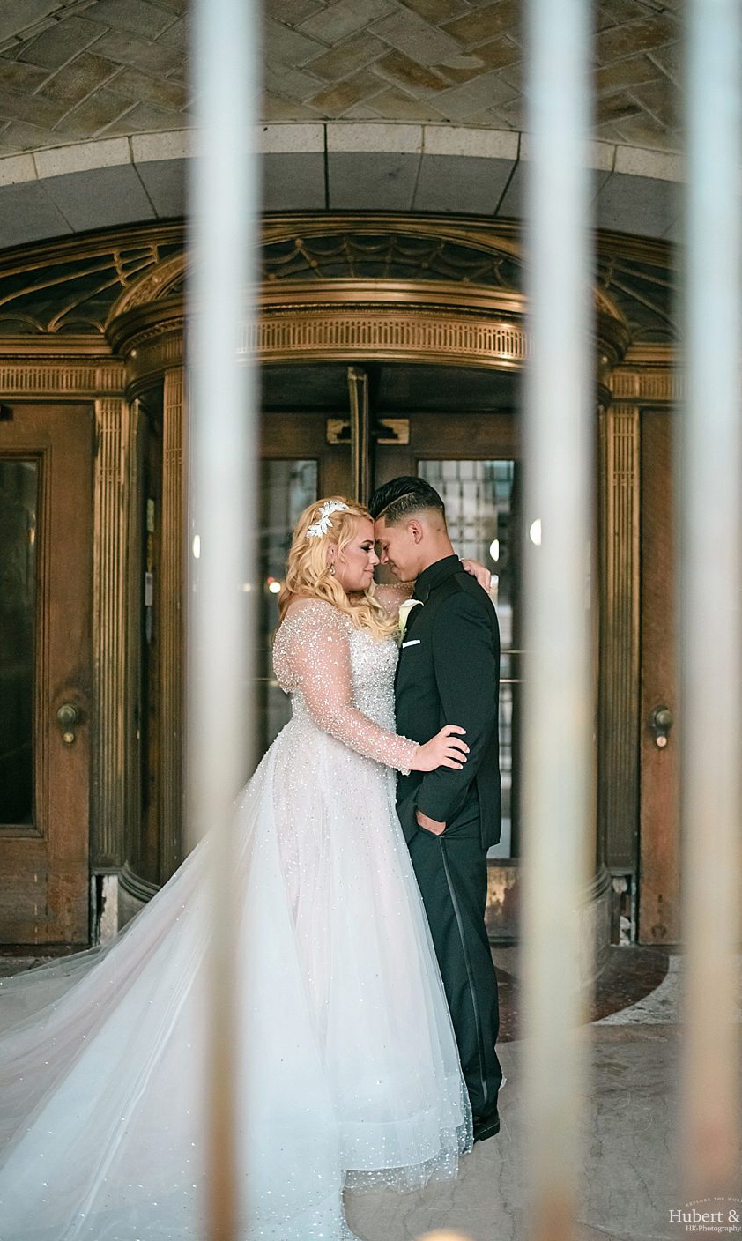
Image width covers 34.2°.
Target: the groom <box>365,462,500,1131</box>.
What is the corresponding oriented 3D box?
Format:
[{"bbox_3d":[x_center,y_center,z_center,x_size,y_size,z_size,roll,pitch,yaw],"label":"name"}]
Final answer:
[{"bbox_3d":[0.165,0.468,3.190,0.370,1.730,0.530,0,0,-20],"label":"groom"}]

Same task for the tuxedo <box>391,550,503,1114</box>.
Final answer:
[{"bbox_3d":[0.188,0.545,3.200,0.320,1.470,0.520,0,0,-20],"label":"tuxedo"}]

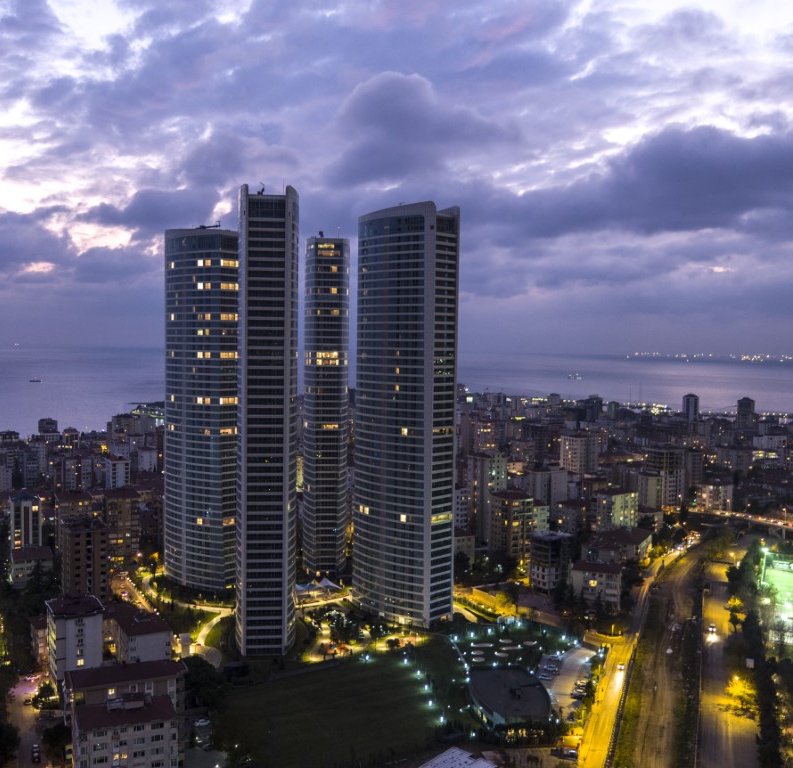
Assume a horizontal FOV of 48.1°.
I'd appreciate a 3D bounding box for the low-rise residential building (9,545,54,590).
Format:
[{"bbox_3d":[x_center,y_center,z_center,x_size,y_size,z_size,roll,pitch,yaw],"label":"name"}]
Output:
[{"bbox_3d":[-146.060,75.570,365.130,17.500,15.000,13.300,1,2,4],"label":"low-rise residential building"}]

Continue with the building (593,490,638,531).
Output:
[{"bbox_3d":[111.850,66.200,455.210,17.000,26.800,14.000,-1,3,-30],"label":"building"}]

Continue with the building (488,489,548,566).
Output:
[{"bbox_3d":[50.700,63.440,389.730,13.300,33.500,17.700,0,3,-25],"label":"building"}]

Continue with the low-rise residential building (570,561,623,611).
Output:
[{"bbox_3d":[74.110,74.030,328.570,17.300,16.000,12.000,1,2,14],"label":"low-rise residential building"}]

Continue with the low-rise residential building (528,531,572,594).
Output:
[{"bbox_3d":[62.330,72.900,361.730,12.800,23.200,13.000,-1,3,-36],"label":"low-rise residential building"}]

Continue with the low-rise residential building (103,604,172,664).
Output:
[{"bbox_3d":[-80.960,77.430,273.970,16.500,15.000,26.000,-1,3,-28],"label":"low-rise residential building"}]

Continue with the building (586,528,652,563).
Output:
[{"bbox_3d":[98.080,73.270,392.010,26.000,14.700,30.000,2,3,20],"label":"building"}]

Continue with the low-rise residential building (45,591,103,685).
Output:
[{"bbox_3d":[-91.760,72.000,252.890,13.300,24.800,15.800,-1,3,-30],"label":"low-rise residential building"}]

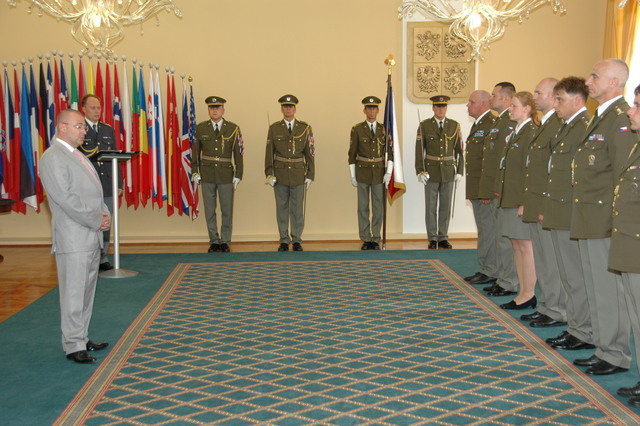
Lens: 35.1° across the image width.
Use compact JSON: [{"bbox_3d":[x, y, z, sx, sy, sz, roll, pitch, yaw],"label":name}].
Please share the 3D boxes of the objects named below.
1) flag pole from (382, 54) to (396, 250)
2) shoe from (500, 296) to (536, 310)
[{"bbox_3d":[0.821,-0.726,12.253,0.130,2.350,0.090,1,5,-2],"label":"flag pole"},{"bbox_3d":[1.599,0.723,8.148,0.275,0.105,0.095,-1,5,-4],"label":"shoe"}]

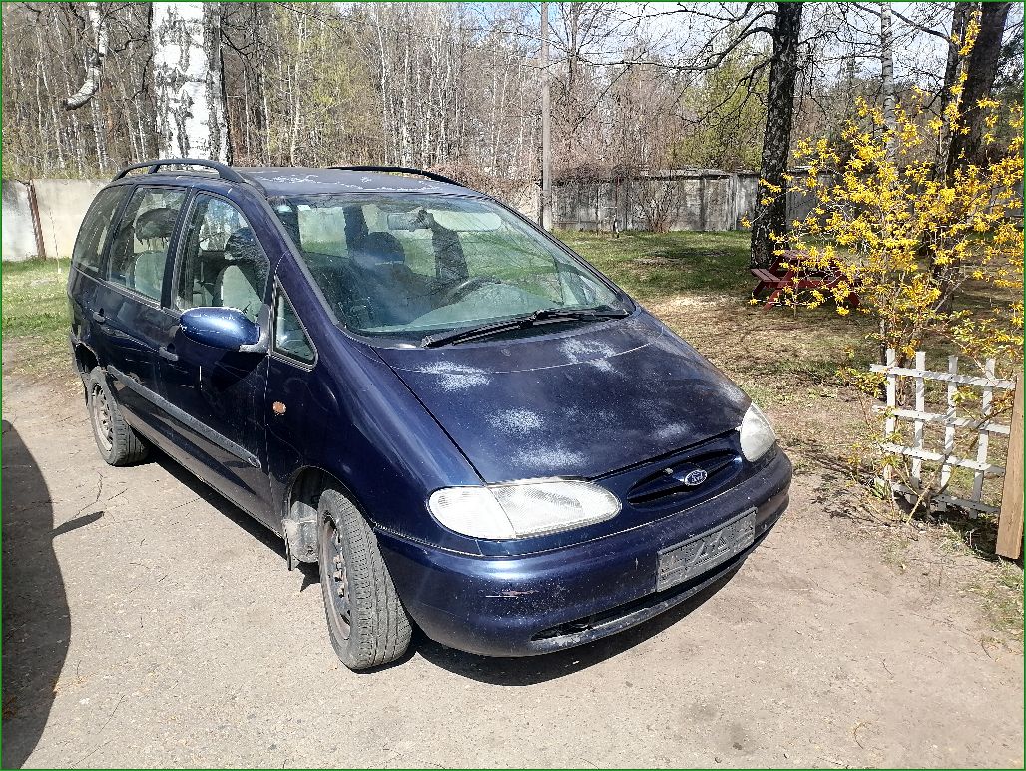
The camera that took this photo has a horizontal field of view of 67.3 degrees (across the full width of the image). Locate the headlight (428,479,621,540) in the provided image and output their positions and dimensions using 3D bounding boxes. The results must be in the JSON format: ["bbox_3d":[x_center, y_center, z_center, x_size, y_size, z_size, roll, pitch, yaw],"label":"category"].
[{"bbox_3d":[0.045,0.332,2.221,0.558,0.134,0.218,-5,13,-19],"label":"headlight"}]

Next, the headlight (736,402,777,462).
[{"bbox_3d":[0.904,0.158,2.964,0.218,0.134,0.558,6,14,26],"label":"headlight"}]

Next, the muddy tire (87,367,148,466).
[{"bbox_3d":[-2.393,0.186,4.715,0.200,0.625,0.625,-11,17,-40],"label":"muddy tire"}]

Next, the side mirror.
[{"bbox_3d":[-0.996,-0.195,2.666,0.260,0.175,0.150,-11,17,-40],"label":"side mirror"}]

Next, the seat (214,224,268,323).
[{"bbox_3d":[-1.176,-0.249,3.736,0.520,1.060,0.720,-11,17,-40],"label":"seat"}]

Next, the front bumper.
[{"bbox_3d":[0.461,0.514,2.672,1.800,0.400,0.570,-11,17,-40],"label":"front bumper"}]

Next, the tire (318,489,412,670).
[{"bbox_3d":[-0.512,0.636,2.642,0.200,0.625,0.625,-6,14,-25],"label":"tire"}]

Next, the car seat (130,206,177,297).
[{"bbox_3d":[-1.835,-0.425,4.317,0.480,1.090,0.680,-11,17,-40],"label":"car seat"}]

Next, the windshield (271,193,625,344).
[{"bbox_3d":[-0.234,-0.518,3.233,1.480,0.140,1.040,-11,49,-40],"label":"windshield"}]

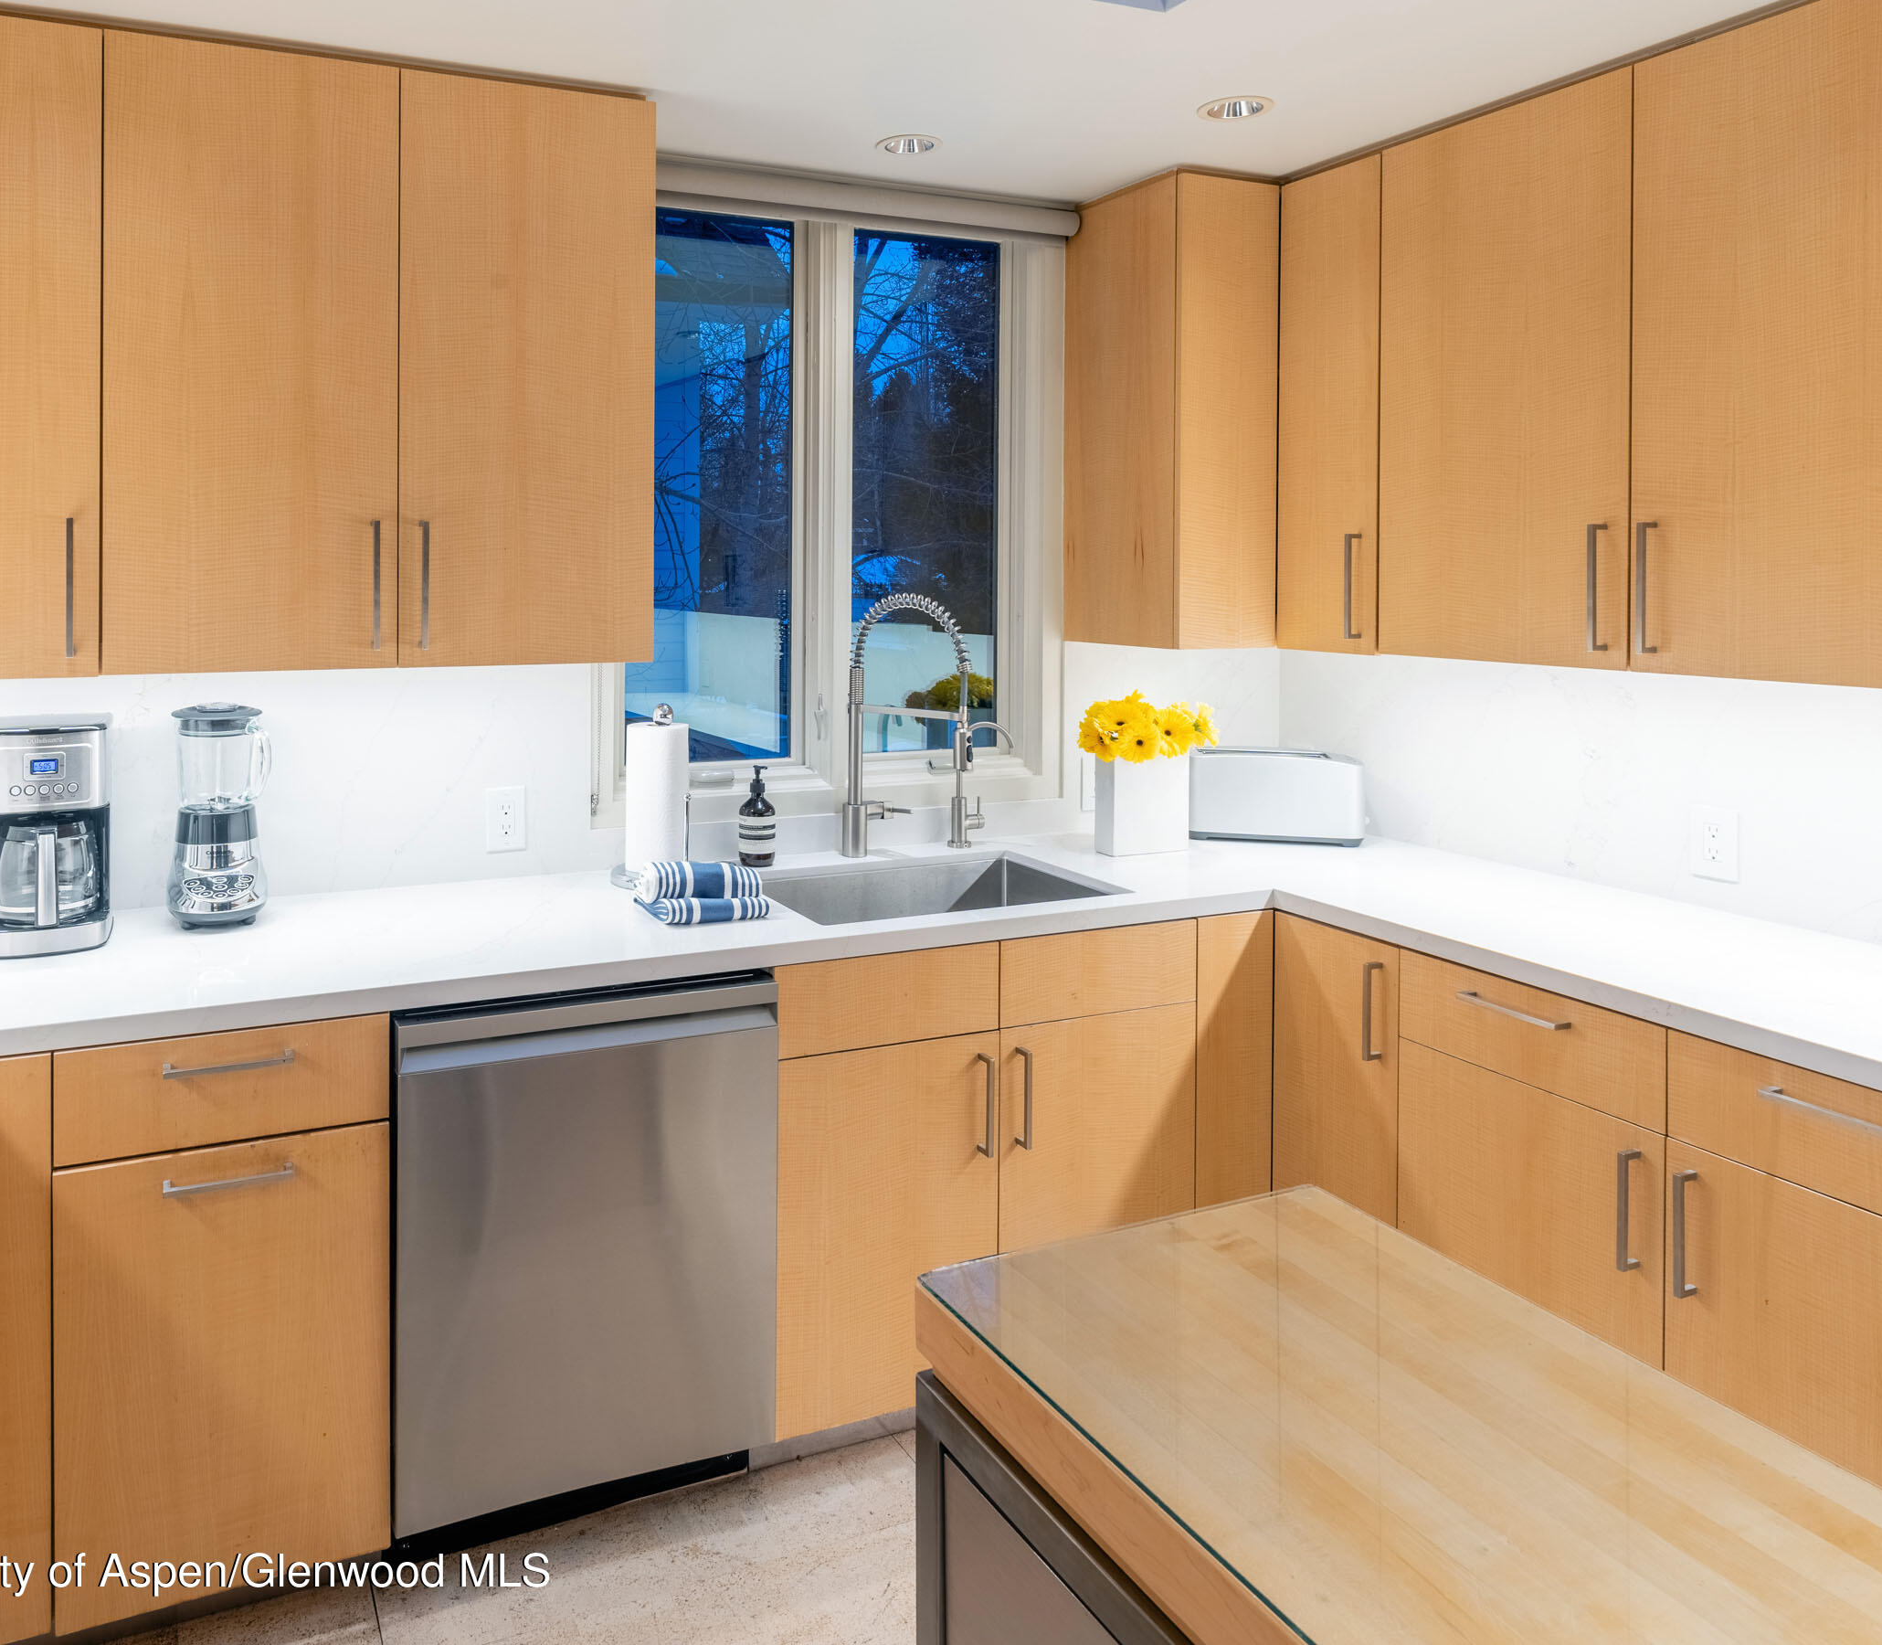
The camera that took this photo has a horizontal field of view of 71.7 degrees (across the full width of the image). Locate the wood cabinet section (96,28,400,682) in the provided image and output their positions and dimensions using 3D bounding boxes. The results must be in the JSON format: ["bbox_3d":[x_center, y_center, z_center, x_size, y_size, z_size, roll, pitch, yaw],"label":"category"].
[{"bbox_3d":[-1.215,-0.762,2.311,0.445,1.009,0.370,-2,6,-26],"label":"wood cabinet section"}]

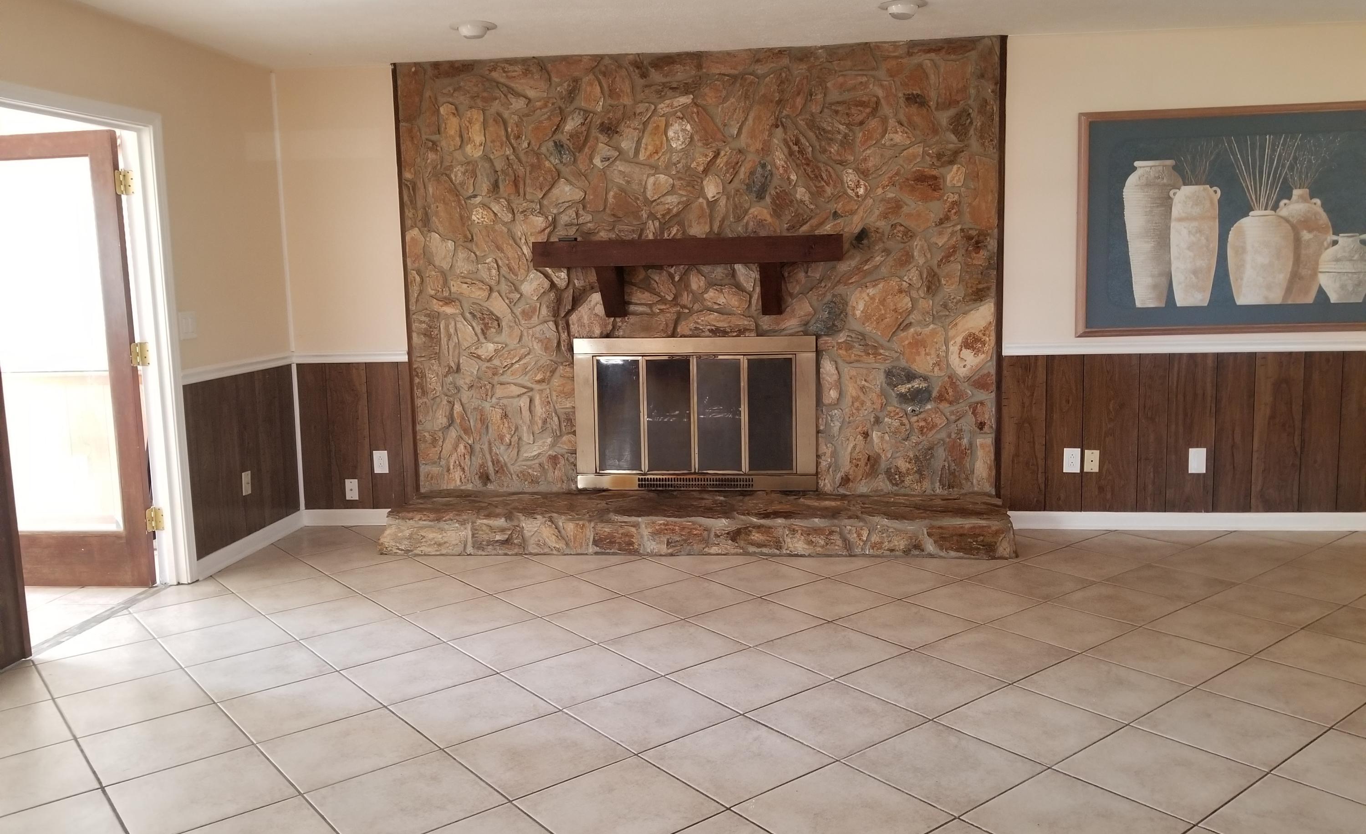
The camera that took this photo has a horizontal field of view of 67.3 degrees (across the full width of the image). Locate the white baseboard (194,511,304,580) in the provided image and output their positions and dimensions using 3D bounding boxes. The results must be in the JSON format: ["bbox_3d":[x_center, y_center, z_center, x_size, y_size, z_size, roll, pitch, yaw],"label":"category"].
[{"bbox_3d":[-2.169,0.638,5.228,0.020,0.092,1.038,0,8,6],"label":"white baseboard"}]

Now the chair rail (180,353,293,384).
[{"bbox_3d":[-2.182,-0.248,5.119,0.030,0.062,1.014,0,8,6],"label":"chair rail"}]

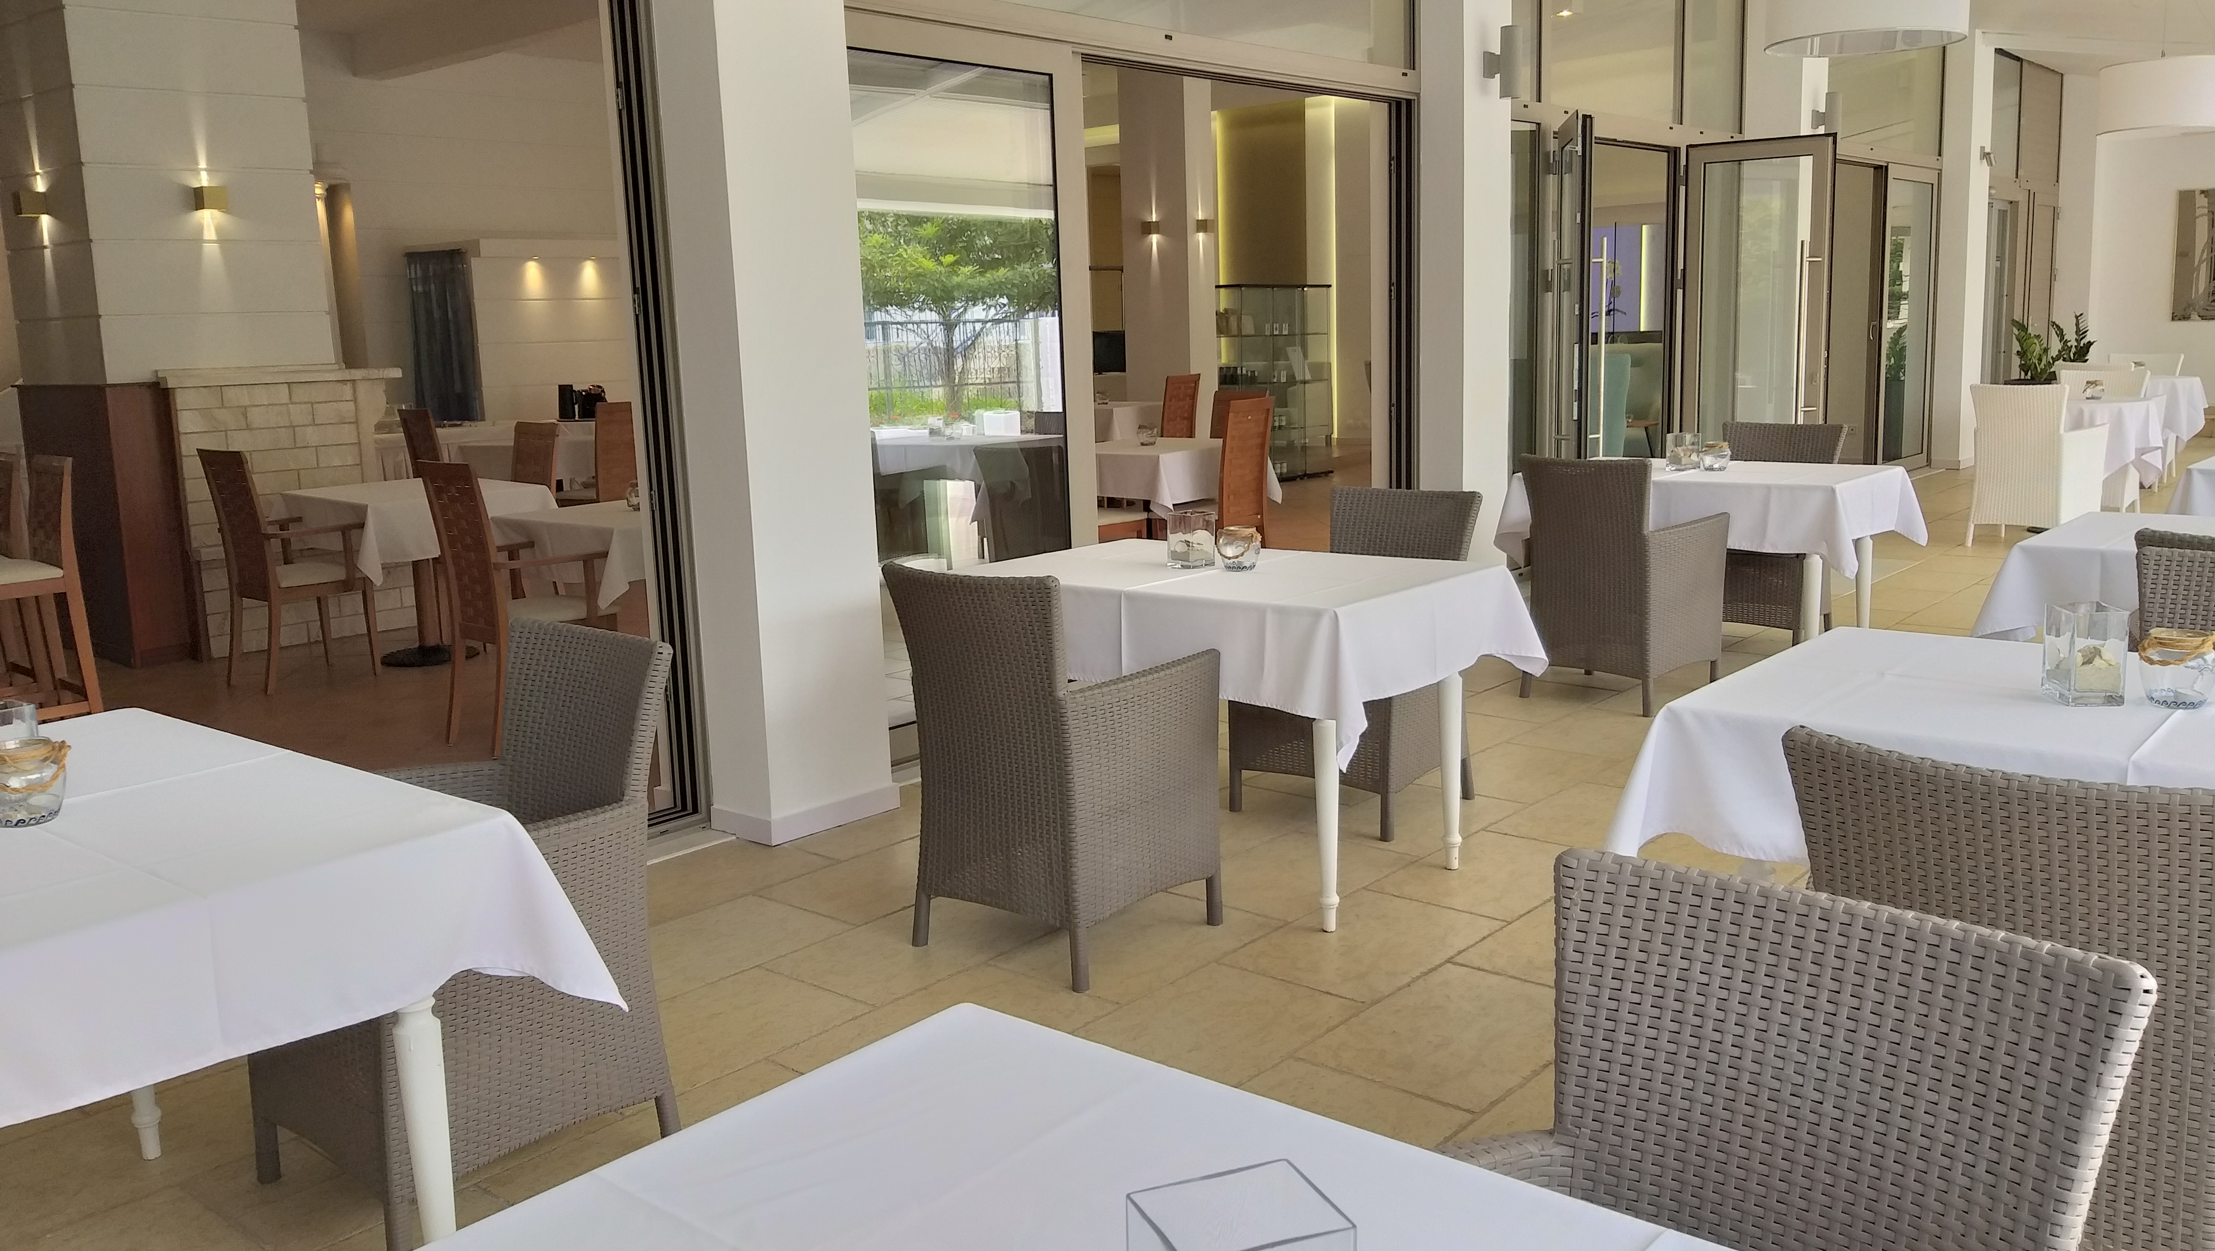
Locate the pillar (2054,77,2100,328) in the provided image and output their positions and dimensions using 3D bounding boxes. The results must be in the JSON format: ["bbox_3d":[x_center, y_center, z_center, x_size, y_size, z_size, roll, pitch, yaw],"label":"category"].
[{"bbox_3d":[9.149,-3.421,15.745,0.380,3.370,0.460,7,13,41],"label":"pillar"}]

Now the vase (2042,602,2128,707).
[{"bbox_3d":[1.470,0.041,2.503,0.080,0.136,0.088,-1,10,5],"label":"vase"}]

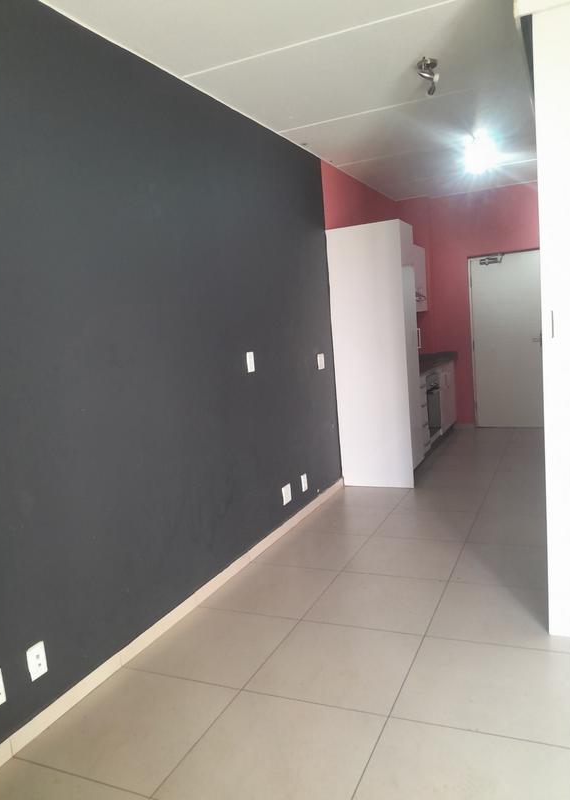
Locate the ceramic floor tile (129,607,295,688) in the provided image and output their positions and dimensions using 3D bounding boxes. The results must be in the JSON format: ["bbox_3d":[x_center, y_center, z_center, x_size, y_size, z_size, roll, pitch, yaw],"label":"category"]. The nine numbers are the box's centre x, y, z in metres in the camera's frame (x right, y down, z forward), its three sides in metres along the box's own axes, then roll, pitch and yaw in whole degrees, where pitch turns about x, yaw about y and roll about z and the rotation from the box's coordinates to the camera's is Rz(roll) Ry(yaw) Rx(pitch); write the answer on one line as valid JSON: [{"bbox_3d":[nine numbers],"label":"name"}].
[{"bbox_3d":[-0.319,1.153,2.840,0.600,0.010,0.600,-3,7,25],"label":"ceramic floor tile"}]

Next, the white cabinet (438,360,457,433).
[{"bbox_3d":[1.811,-0.044,6.697,0.030,0.680,0.840,-2,7,25],"label":"white cabinet"}]

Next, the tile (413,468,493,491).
[{"bbox_3d":[1.493,0.707,5.279,0.600,0.010,0.600,-3,7,25],"label":"tile"}]

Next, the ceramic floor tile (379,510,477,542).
[{"bbox_3d":[0.987,0.875,4.199,0.600,0.010,0.600,-3,7,25],"label":"ceramic floor tile"}]

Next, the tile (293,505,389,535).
[{"bbox_3d":[0.441,0.880,4.424,0.590,0.010,0.590,-2,7,25],"label":"tile"}]

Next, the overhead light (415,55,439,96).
[{"bbox_3d":[0.793,-1.785,3.349,0.110,0.160,0.110,-2,7,25],"label":"overhead light"}]

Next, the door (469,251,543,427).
[{"bbox_3d":[2.731,-0.678,7.285,0.840,2.050,0.050,-3,7,25],"label":"door"}]

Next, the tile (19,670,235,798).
[{"bbox_3d":[-0.567,1.213,2.271,0.590,0.010,0.590,-2,7,25],"label":"tile"}]

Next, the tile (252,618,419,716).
[{"bbox_3d":[0.229,1.128,2.580,0.600,0.010,0.600,-3,7,25],"label":"tile"}]

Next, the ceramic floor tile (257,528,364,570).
[{"bbox_3d":[0.189,0.963,3.886,0.590,0.010,0.590,-2,7,25],"label":"ceramic floor tile"}]

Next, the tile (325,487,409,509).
[{"bbox_3d":[0.692,0.816,5.000,0.600,0.010,0.600,-3,7,25],"label":"tile"}]

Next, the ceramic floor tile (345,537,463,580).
[{"bbox_3d":[0.735,0.960,3.659,0.600,0.010,0.600,-3,7,25],"label":"ceramic floor tile"}]

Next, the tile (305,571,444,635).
[{"bbox_3d":[0.480,1.031,3.091,0.590,0.010,0.590,-2,7,25],"label":"tile"}]

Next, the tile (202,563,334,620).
[{"bbox_3d":[-0.066,1.069,3.380,0.600,0.010,0.600,-3,7,25],"label":"tile"}]

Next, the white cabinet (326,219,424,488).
[{"bbox_3d":[0.822,-0.379,5.299,0.610,2.220,0.475,-2,7,25],"label":"white cabinet"}]

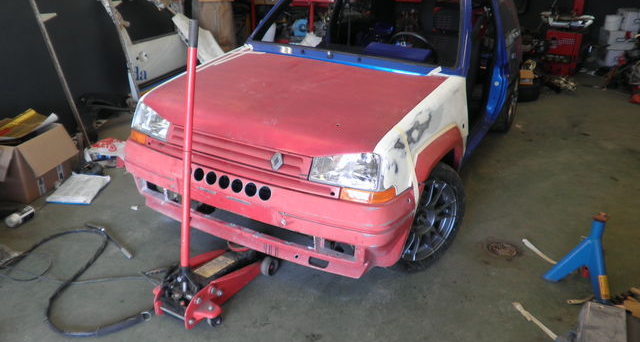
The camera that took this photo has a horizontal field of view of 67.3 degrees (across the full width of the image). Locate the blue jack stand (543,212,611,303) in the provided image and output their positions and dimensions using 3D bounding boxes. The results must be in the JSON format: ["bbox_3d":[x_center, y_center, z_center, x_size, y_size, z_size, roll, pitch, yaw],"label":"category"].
[{"bbox_3d":[1.332,0.379,2.357,0.290,0.385,0.250,22,31,38],"label":"blue jack stand"}]

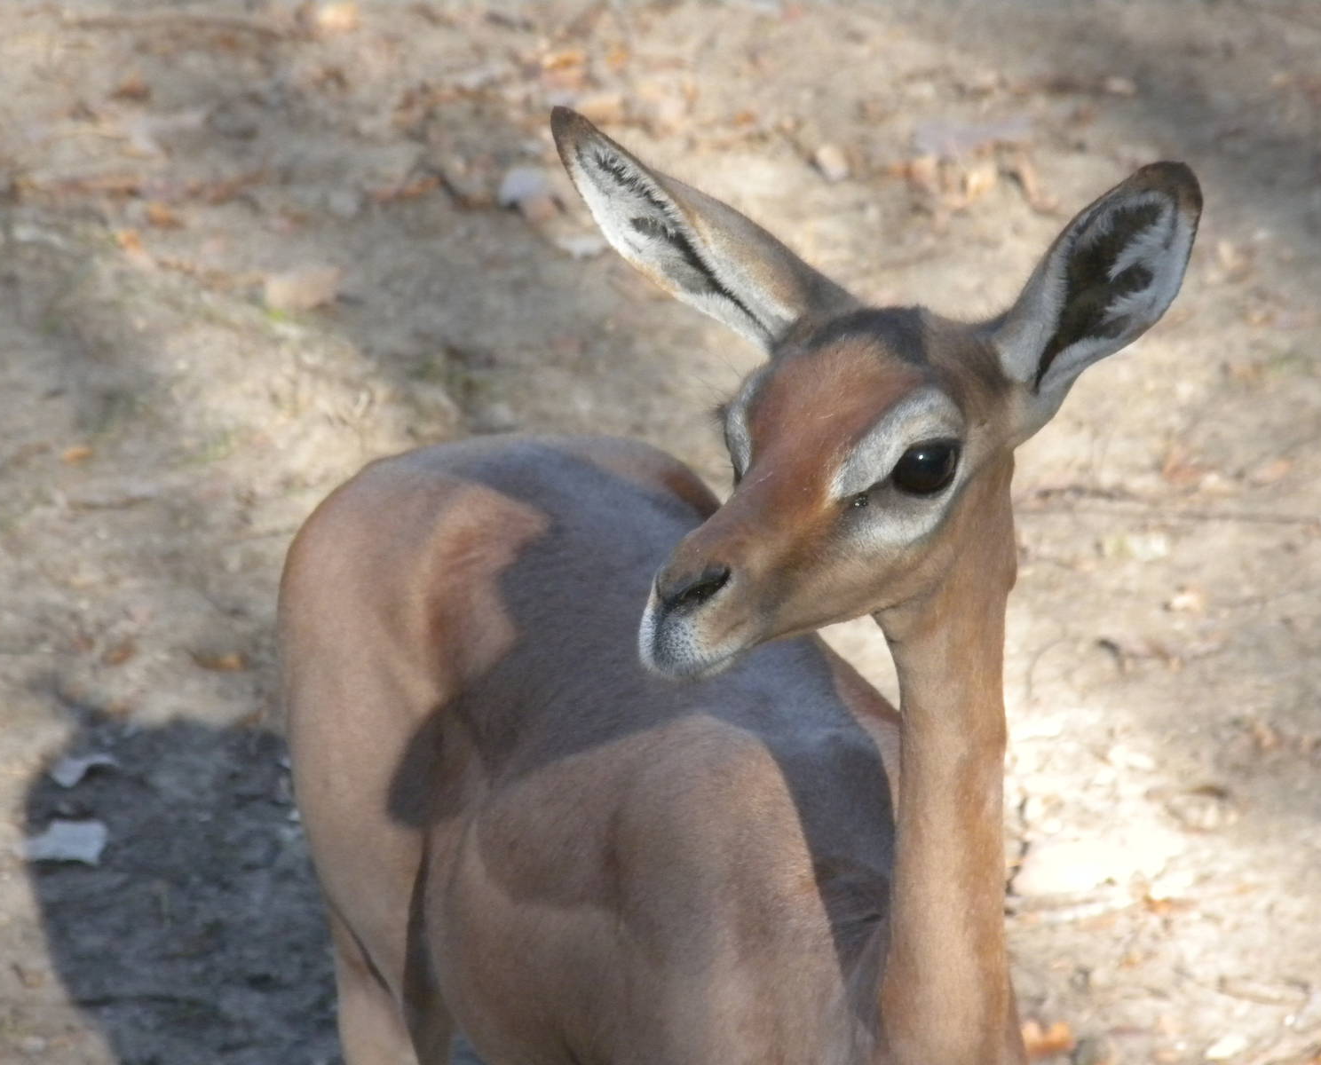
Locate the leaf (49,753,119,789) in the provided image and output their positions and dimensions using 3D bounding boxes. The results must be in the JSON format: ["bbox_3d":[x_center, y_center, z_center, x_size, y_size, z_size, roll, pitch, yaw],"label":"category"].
[{"bbox_3d":[-0.443,0.183,8.196,0.055,0.011,0.049,0,20,0],"label":"leaf"}]

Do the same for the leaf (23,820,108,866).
[{"bbox_3d":[-0.449,0.234,8.060,0.062,0.013,0.061,0,20,0],"label":"leaf"}]

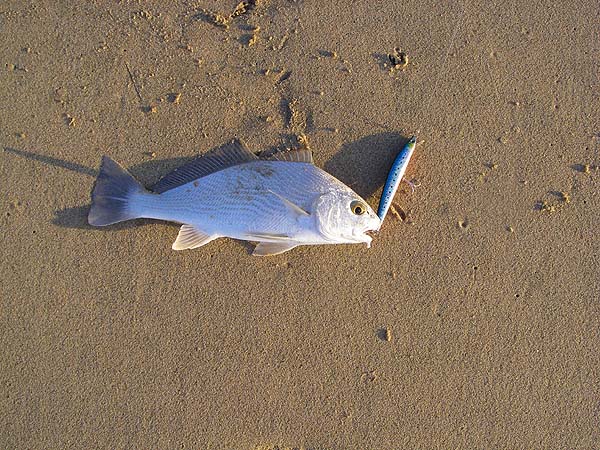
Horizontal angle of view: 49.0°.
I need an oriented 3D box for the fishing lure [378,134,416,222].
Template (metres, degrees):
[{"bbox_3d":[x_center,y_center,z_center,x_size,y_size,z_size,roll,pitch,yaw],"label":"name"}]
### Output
[{"bbox_3d":[0.108,-0.046,0.713,0.022,0.016,0.111,29,73,-20],"label":"fishing lure"}]

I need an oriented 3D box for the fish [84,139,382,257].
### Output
[{"bbox_3d":[-0.066,-0.029,0.700,0.304,0.043,0.127,7,79,1],"label":"fish"}]

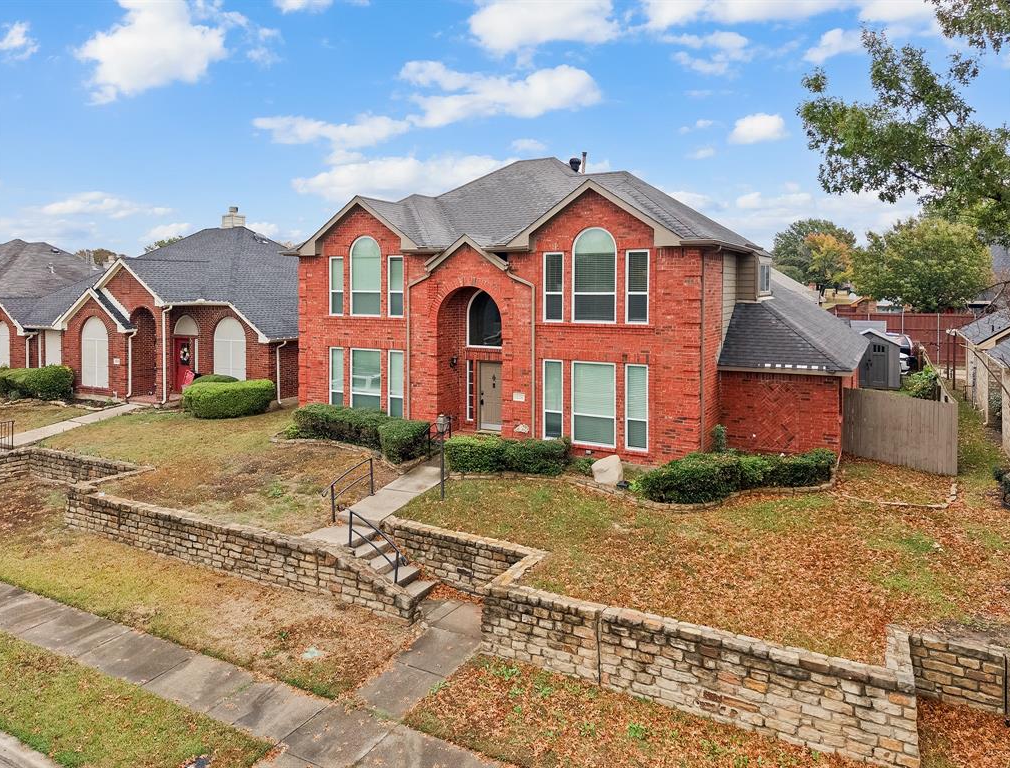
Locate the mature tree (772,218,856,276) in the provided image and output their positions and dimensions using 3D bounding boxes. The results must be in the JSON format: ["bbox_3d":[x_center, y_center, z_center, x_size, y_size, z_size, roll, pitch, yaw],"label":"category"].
[{"bbox_3d":[40.148,-15.585,89.962,10.400,10.200,10.400,4,8,28],"label":"mature tree"}]

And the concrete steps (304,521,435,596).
[{"bbox_3d":[-2.688,3.553,14.190,2.550,1.000,1.200,4,8,28],"label":"concrete steps"}]

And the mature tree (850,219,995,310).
[{"bbox_3d":[25.241,-5.856,42.234,7.900,8.200,7.900,4,8,28],"label":"mature tree"}]

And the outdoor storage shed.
[{"bbox_3d":[14.916,-1.071,28.791,2.140,2.400,2.100,4,8,28],"label":"outdoor storage shed"}]

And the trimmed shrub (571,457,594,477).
[{"bbox_3d":[1.894,1.982,17.277,0.600,0.420,0.550,4,8,28],"label":"trimmed shrub"}]

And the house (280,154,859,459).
[{"bbox_3d":[3.257,-3.232,24.629,16.500,8.760,13.800,4,8,28],"label":"house"}]

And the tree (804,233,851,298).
[{"bbox_3d":[36.599,-12.862,78.318,5.800,7.400,5.800,4,8,28],"label":"tree"}]

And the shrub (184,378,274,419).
[{"bbox_3d":[-8.857,0.380,22.932,1.550,1.050,2.500,4,8,28],"label":"shrub"}]

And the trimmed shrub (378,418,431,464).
[{"bbox_3d":[-2.767,1.502,19.069,0.950,0.900,1.500,4,8,28],"label":"trimmed shrub"}]

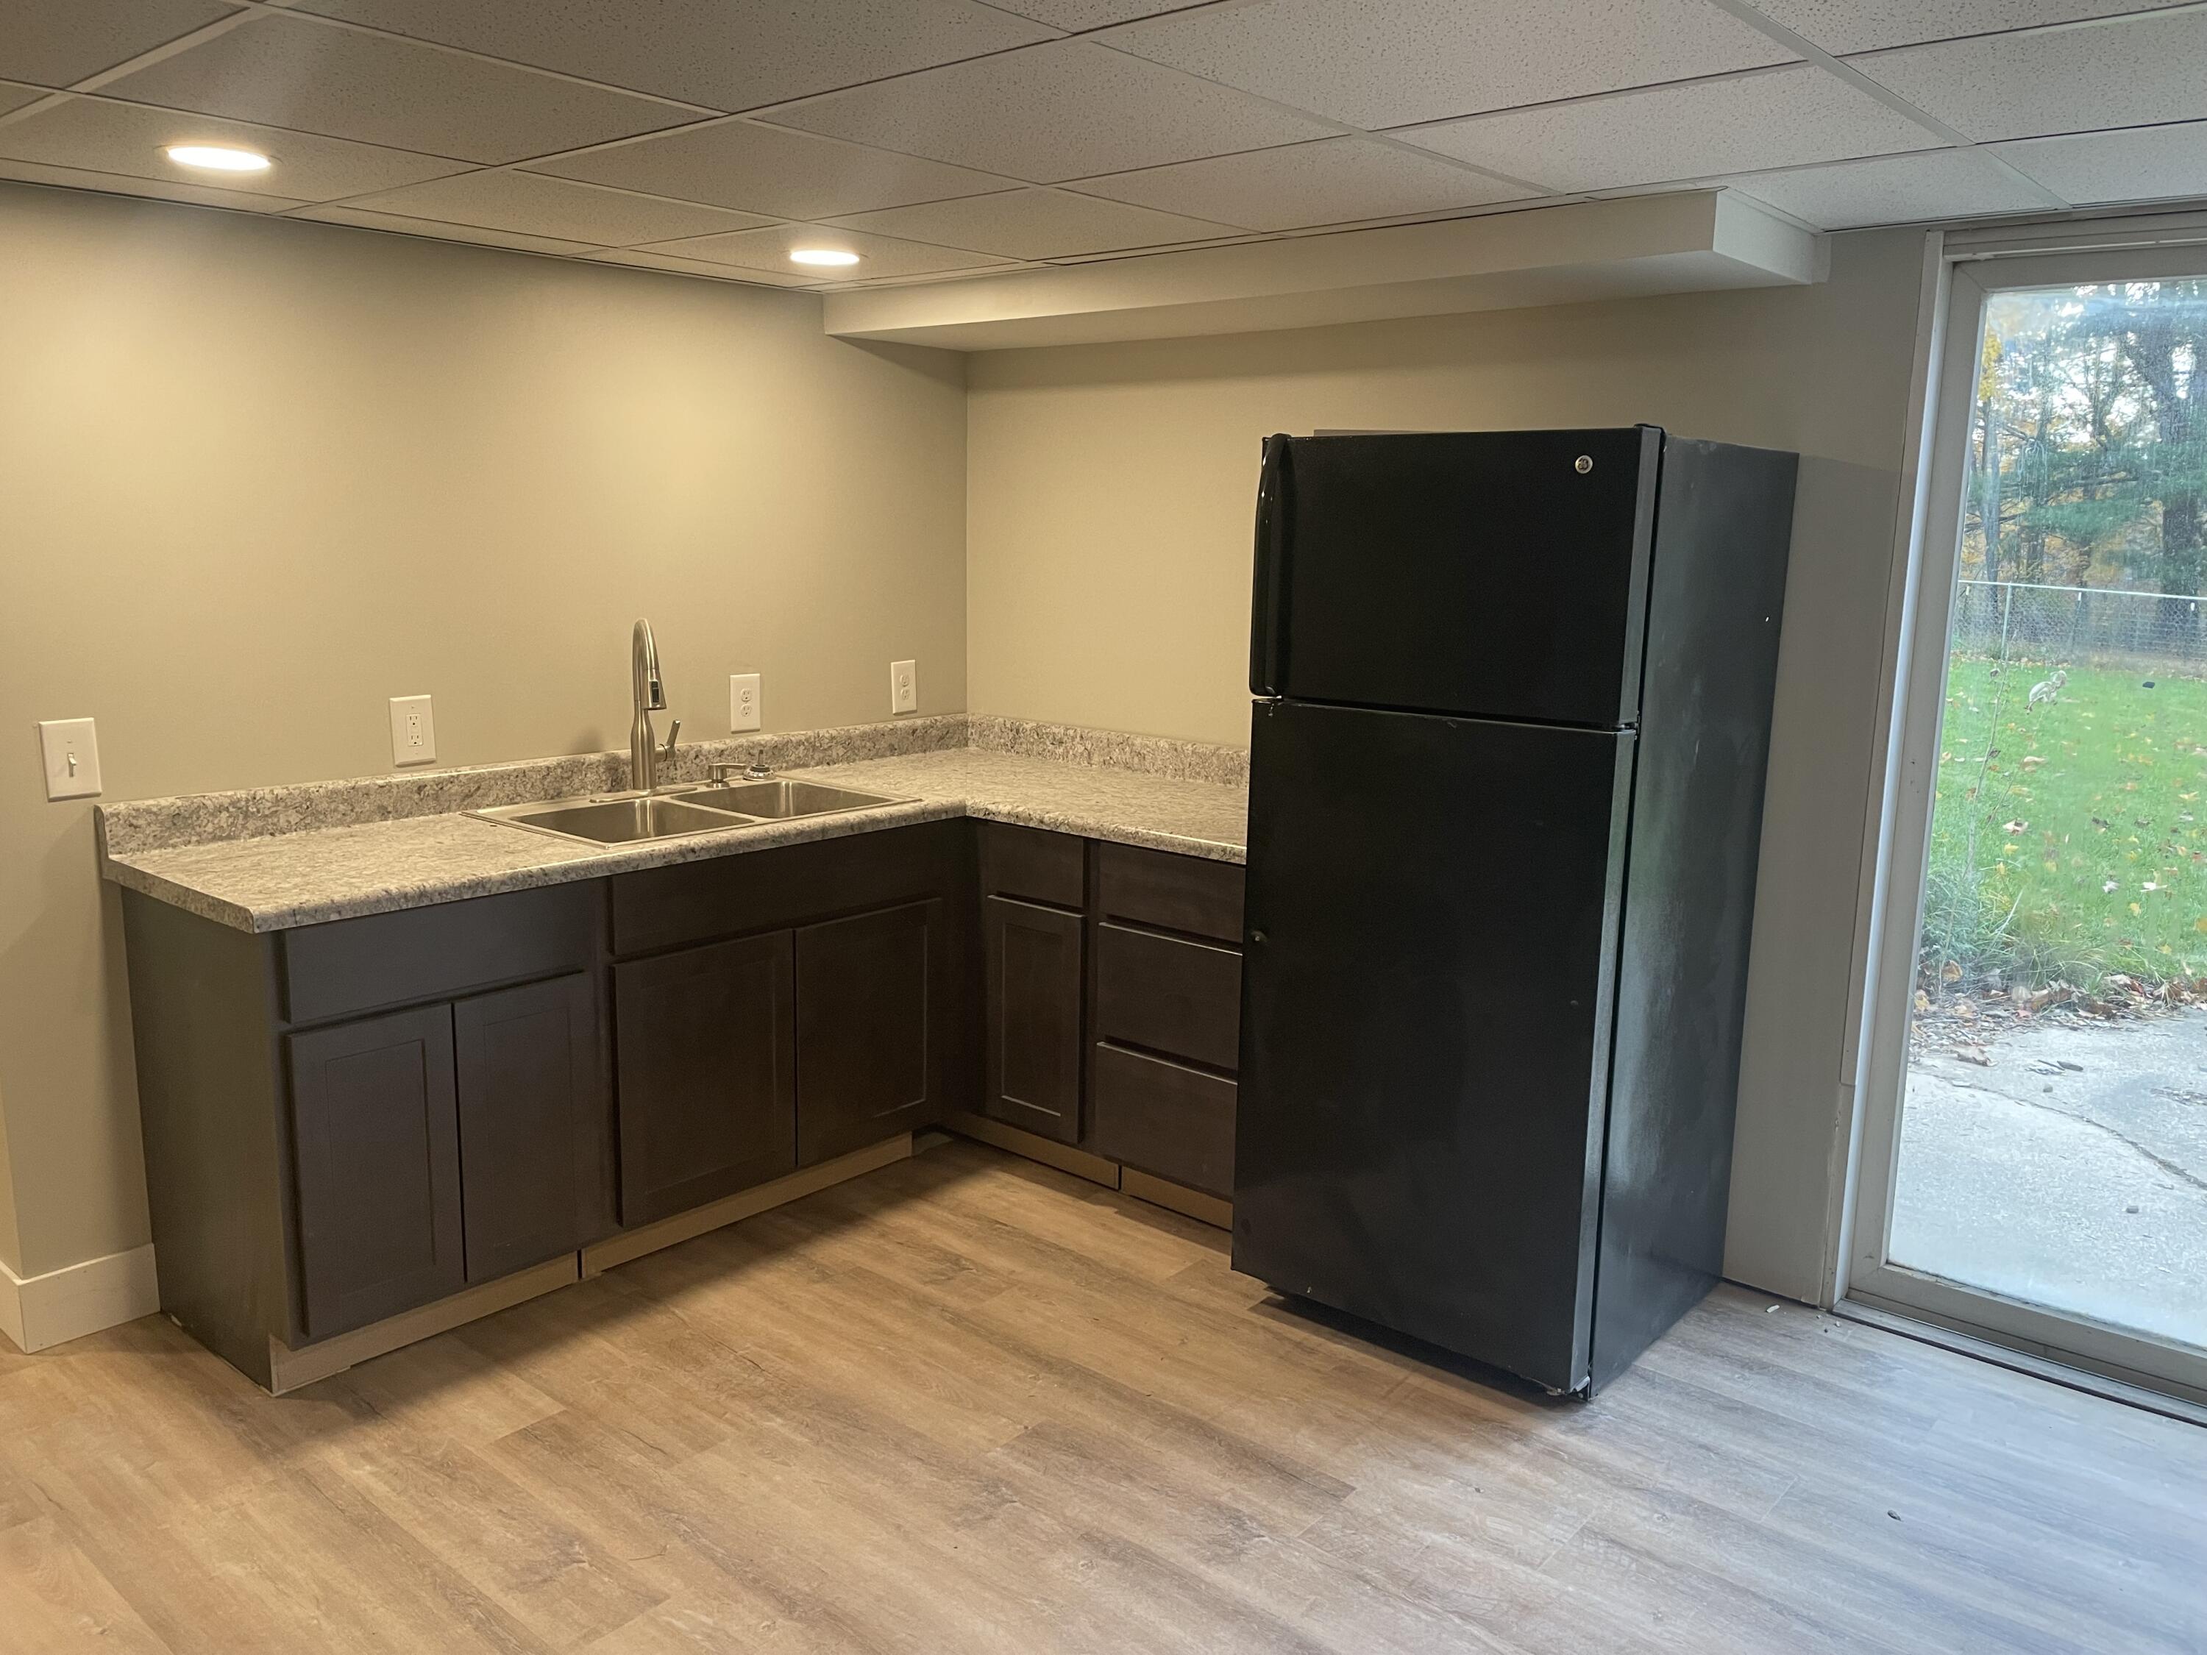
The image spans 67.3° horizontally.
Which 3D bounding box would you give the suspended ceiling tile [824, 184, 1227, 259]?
[{"bbox_3d":[-0.131,-1.130,3.108,0.602,0.018,0.602,10,13,40],"label":"suspended ceiling tile"}]

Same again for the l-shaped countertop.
[{"bbox_3d":[-0.554,0.030,3.418,1.475,0.041,2.225,10,13,40],"label":"l-shaped countertop"}]

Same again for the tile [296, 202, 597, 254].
[{"bbox_3d":[-1.287,-1.190,3.298,0.175,0.018,0.597,10,14,40],"label":"tile"}]

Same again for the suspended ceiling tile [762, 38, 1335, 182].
[{"bbox_3d":[-0.069,-0.967,2.264,0.602,0.018,0.602,10,13,40],"label":"suspended ceiling tile"}]

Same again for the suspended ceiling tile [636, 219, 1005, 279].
[{"bbox_3d":[-0.592,-1.211,3.499,0.602,0.018,0.602,10,13,40],"label":"suspended ceiling tile"}]

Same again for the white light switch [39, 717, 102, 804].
[{"bbox_3d":[-1.858,-0.122,2.987,0.016,0.140,0.087,10,14,40],"label":"white light switch"}]

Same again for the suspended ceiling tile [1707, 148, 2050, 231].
[{"bbox_3d":[1.273,-1.037,2.693,0.375,0.018,0.580,10,14,40],"label":"suspended ceiling tile"}]

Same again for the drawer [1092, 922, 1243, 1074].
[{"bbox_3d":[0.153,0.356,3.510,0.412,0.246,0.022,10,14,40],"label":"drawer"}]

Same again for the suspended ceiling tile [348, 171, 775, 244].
[{"bbox_3d":[-0.984,-1.133,3.044,0.597,0.018,0.597,10,14,40],"label":"suspended ceiling tile"}]

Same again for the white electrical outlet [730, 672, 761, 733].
[{"bbox_3d":[-0.883,-0.308,4.100,0.010,0.140,0.087,10,14,40],"label":"white electrical outlet"}]

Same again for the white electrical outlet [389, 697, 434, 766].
[{"bbox_3d":[-1.442,-0.201,3.466,0.008,0.139,0.088,10,13,40],"label":"white electrical outlet"}]

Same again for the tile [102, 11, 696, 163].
[{"bbox_3d":[-0.926,-0.968,2.201,0.597,0.018,0.597,10,14,40],"label":"tile"}]

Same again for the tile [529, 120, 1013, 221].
[{"bbox_3d":[-0.527,-1.047,2.654,0.597,0.018,0.597,10,14,40],"label":"tile"}]

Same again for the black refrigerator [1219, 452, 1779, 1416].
[{"bbox_3d":[0.787,0.111,3.255,0.727,1.699,0.769,10,13,40],"label":"black refrigerator"}]

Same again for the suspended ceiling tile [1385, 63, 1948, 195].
[{"bbox_3d":[0.791,-0.966,2.328,0.602,0.018,0.602,10,13,40],"label":"suspended ceiling tile"}]

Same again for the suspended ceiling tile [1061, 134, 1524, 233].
[{"bbox_3d":[0.330,-1.048,2.718,0.602,0.018,0.602,10,13,40],"label":"suspended ceiling tile"}]

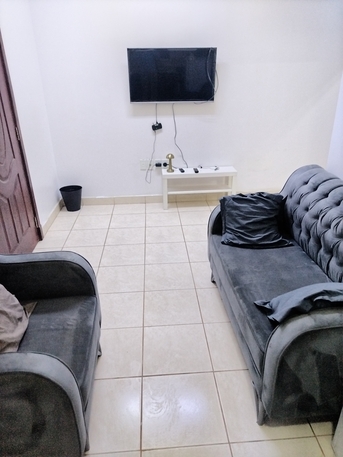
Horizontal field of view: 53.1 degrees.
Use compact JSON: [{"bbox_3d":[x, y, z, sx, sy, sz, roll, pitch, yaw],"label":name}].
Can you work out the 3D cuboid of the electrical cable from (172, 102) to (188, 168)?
[{"bbox_3d":[0.107,-1.103,4.157,0.207,0.772,0.050,-2,25,-1],"label":"electrical cable"}]

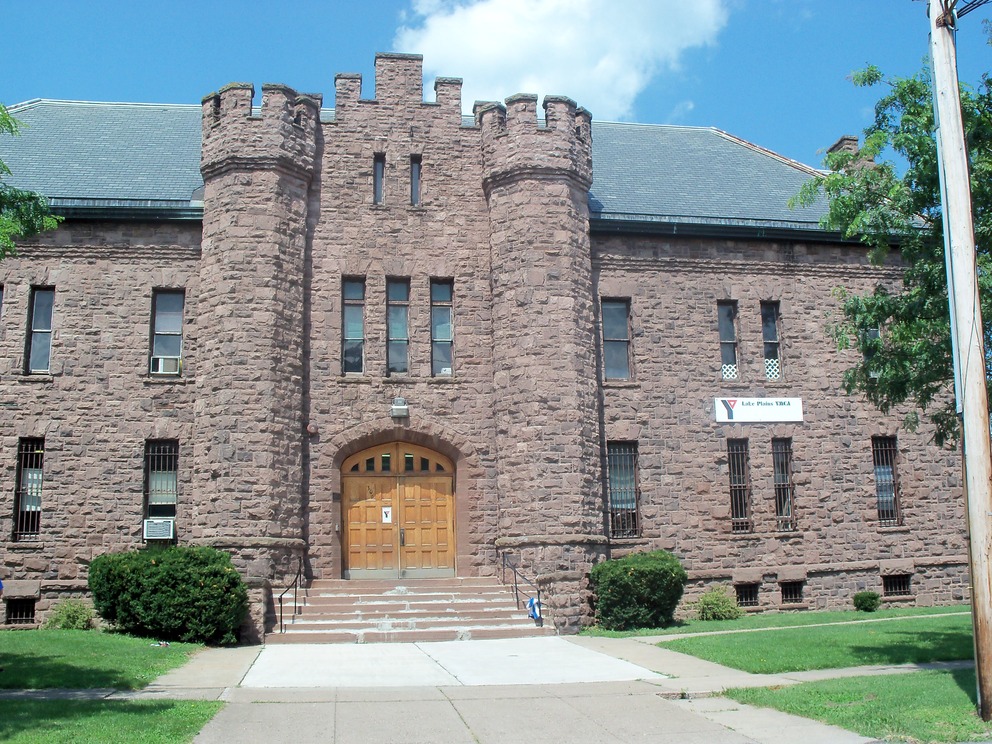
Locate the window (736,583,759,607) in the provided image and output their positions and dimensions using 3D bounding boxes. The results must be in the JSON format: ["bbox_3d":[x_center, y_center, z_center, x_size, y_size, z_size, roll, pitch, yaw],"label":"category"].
[{"bbox_3d":[6.203,5.537,24.881,0.548,0.541,0.200,1,-12,-10],"label":"window"}]

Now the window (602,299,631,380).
[{"bbox_3d":[2.847,-0.740,23.407,0.680,1.900,0.200,0,-9,-9],"label":"window"}]

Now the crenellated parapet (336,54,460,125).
[{"bbox_3d":[-2.363,-6.739,24.304,3.107,1.958,0.500,1,-10,-9],"label":"crenellated parapet"}]

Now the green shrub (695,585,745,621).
[{"bbox_3d":[5.183,5.276,23.001,1.118,0.768,1.000,1,-10,-9],"label":"green shrub"}]

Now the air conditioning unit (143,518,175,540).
[{"bbox_3d":[-7.053,3.324,21.160,0.580,0.400,0.500,0,-9,-9],"label":"air conditioning unit"}]

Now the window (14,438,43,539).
[{"bbox_3d":[-10.478,2.655,22.665,0.600,2.290,0.200,1,-12,-10],"label":"window"}]

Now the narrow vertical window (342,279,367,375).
[{"bbox_3d":[-3.274,-1.035,23.023,0.511,2.335,0.200,1,-10,-9],"label":"narrow vertical window"}]

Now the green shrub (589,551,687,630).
[{"bbox_3d":[3.193,4.851,22.421,2.120,1.694,1.900,1,-12,-10],"label":"green shrub"}]

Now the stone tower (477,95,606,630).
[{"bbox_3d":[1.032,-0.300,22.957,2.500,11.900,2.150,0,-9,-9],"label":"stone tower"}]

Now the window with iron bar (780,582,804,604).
[{"bbox_3d":[6.807,5.071,23.066,0.550,0.520,0.200,0,-9,-9],"label":"window with iron bar"}]

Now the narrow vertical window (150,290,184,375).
[{"bbox_3d":[-7.174,-0.863,21.903,0.710,1.880,0.220,0,-9,-9],"label":"narrow vertical window"}]

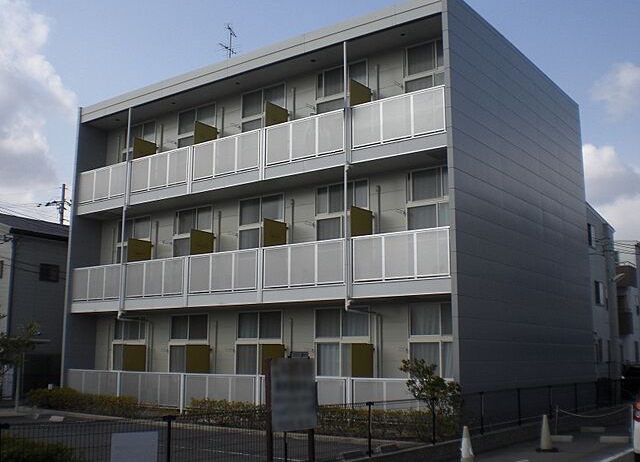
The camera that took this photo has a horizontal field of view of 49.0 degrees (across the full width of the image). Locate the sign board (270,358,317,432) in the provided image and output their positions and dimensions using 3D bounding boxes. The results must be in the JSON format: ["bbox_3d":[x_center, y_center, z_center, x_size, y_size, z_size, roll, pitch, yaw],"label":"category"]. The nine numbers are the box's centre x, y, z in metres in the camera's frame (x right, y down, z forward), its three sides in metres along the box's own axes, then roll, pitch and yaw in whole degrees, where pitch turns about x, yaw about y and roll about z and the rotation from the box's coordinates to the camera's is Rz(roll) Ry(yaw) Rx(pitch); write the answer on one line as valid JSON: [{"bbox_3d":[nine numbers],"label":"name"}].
[{"bbox_3d":[-0.349,2.180,9.350,0.700,0.950,0.050,7,-12,-35],"label":"sign board"}]

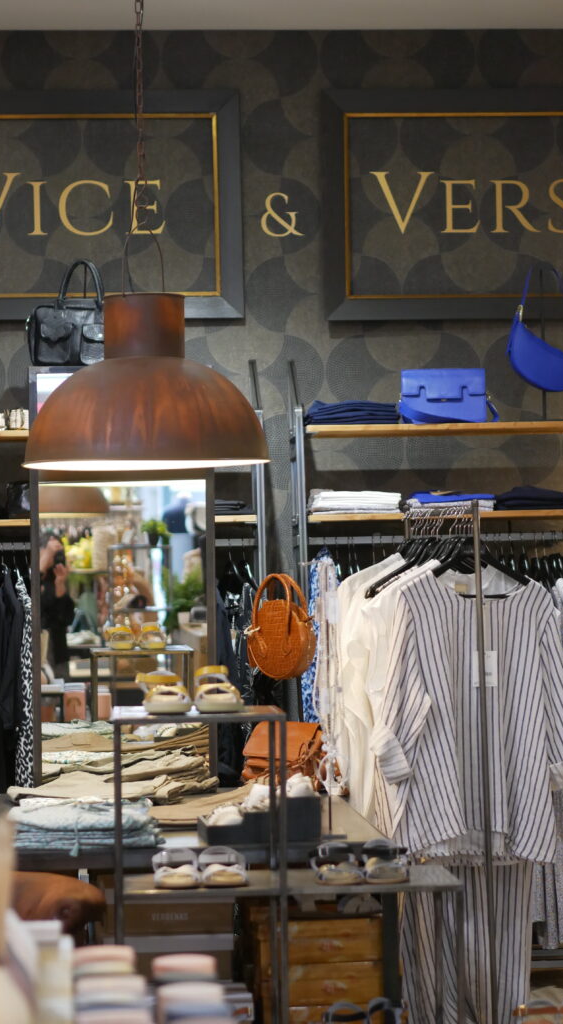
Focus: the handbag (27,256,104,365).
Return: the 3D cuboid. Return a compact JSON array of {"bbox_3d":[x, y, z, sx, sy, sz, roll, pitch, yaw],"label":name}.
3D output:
[{"bbox_3d":[-0.647,-0.633,8.450,0.290,0.340,0.140,-1,-1,-13],"label":"handbag"}]

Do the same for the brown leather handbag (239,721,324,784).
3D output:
[{"bbox_3d":[0.021,0.751,8.150,0.250,0.210,0.140,-2,-1,36],"label":"brown leather handbag"}]

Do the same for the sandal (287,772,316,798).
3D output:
[{"bbox_3d":[0.045,0.724,7.000,0.092,0.085,0.230,-1,-1,-5],"label":"sandal"}]

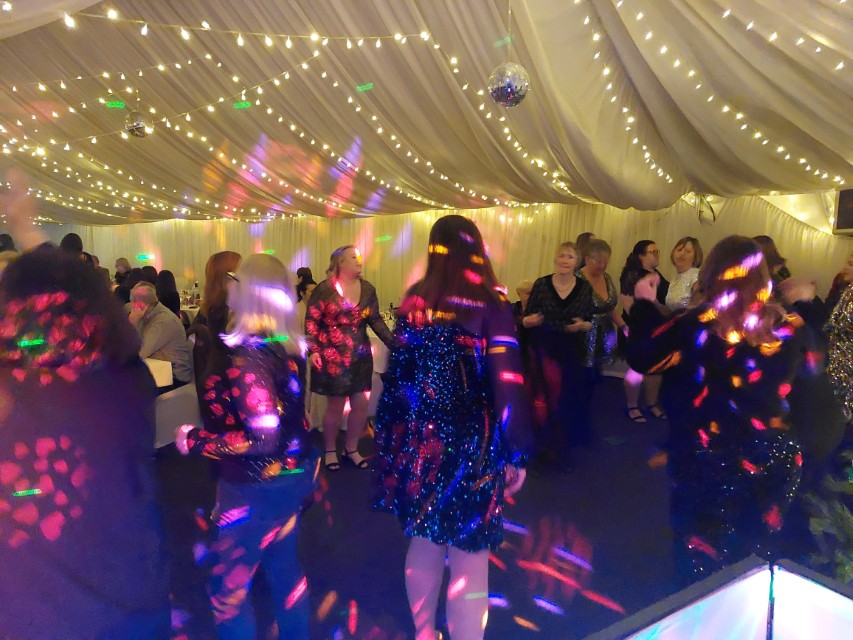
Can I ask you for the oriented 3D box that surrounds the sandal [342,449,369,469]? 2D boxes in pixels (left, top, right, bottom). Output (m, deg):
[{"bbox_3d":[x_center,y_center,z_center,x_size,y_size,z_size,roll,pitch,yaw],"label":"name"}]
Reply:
[{"bbox_3d":[-0.525,1.003,4.371,0.090,0.110,0.240,-4,7,-42],"label":"sandal"}]

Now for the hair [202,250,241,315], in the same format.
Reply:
[{"bbox_3d":[-1.131,-0.202,3.295,0.230,0.367,0.210,-1,5,-15],"label":"hair"}]

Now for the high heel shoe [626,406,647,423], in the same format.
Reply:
[{"bbox_3d":[2.021,0.892,5.693,0.090,0.105,0.240,-3,6,-32],"label":"high heel shoe"}]

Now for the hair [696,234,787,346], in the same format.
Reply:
[{"bbox_3d":[1.134,-0.104,2.149,0.270,0.396,0.230,1,5,10],"label":"hair"}]

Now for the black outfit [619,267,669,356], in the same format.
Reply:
[{"bbox_3d":[2.087,-0.054,5.690,0.440,0.936,0.300,-4,6,-40],"label":"black outfit"}]

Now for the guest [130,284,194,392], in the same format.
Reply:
[{"bbox_3d":[-2.246,0.354,4.848,0.740,1.321,0.520,-4,6,-40],"label":"guest"}]

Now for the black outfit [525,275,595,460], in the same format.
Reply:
[{"bbox_3d":[0.965,0.350,4.293,0.480,1.372,0.300,1,5,10],"label":"black outfit"}]

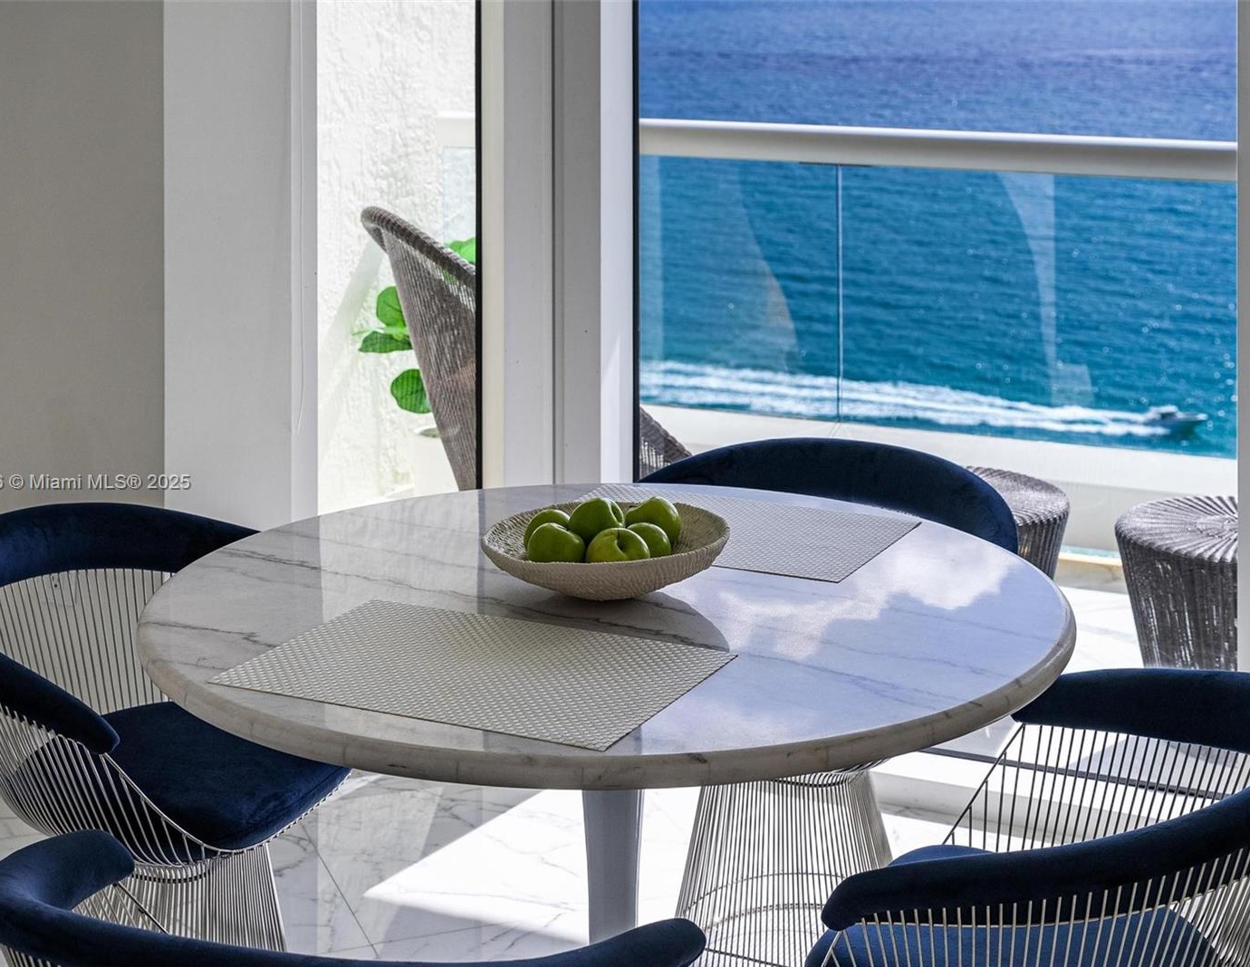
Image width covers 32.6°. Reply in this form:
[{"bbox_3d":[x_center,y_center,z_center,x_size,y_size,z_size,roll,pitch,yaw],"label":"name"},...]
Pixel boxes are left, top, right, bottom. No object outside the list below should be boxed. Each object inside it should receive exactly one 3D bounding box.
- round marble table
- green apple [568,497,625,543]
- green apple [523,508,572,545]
[{"bbox_3d":[-0.023,0.497,2.835,1.187,0.725,1.187,0,14,0],"label":"round marble table"},{"bbox_3d":[-0.037,0.055,2.803,0.067,0.074,0.074,-33,12,28],"label":"green apple"},{"bbox_3d":[-0.099,0.068,2.817,0.074,0.067,0.074,0,14,0],"label":"green apple"}]

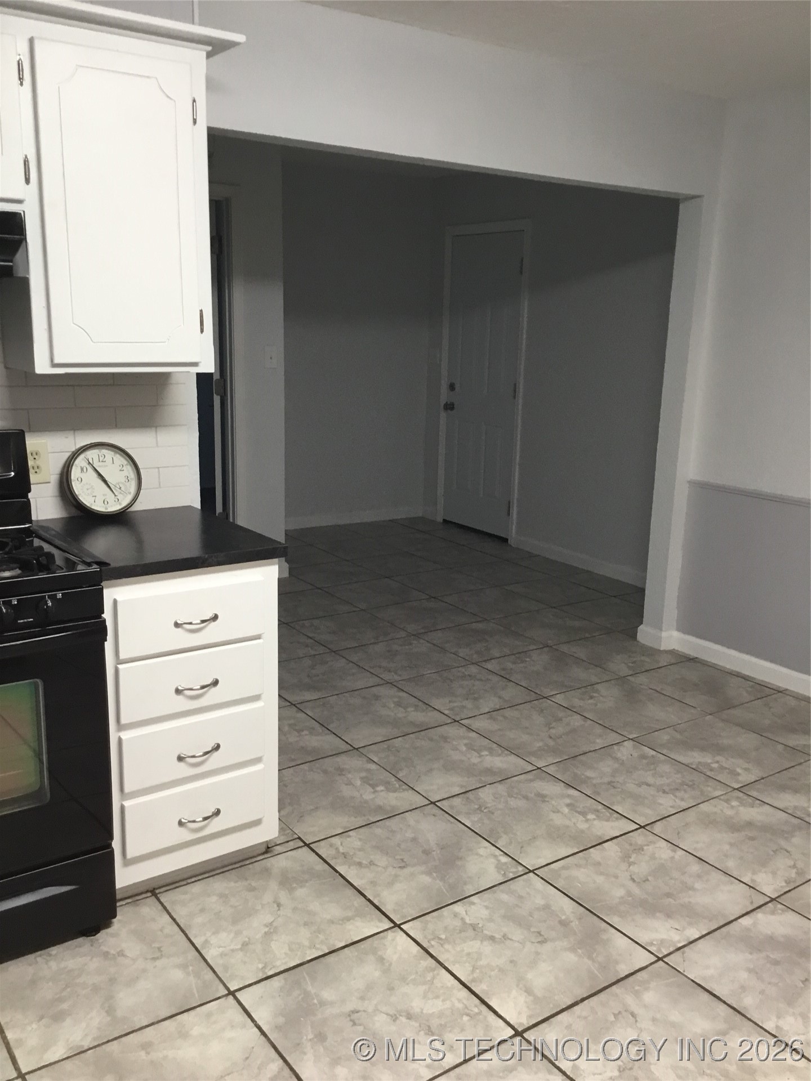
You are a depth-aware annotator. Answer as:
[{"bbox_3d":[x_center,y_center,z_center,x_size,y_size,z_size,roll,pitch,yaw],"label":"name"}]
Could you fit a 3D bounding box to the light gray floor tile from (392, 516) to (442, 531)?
[{"bbox_3d":[0.126,-0.118,7.159,0.319,0.012,0.452,-7,16,-35],"label":"light gray floor tile"}]

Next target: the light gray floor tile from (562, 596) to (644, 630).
[{"bbox_3d":[1.112,0.388,5.127,0.451,0.012,0.451,-7,16,-35],"label":"light gray floor tile"}]

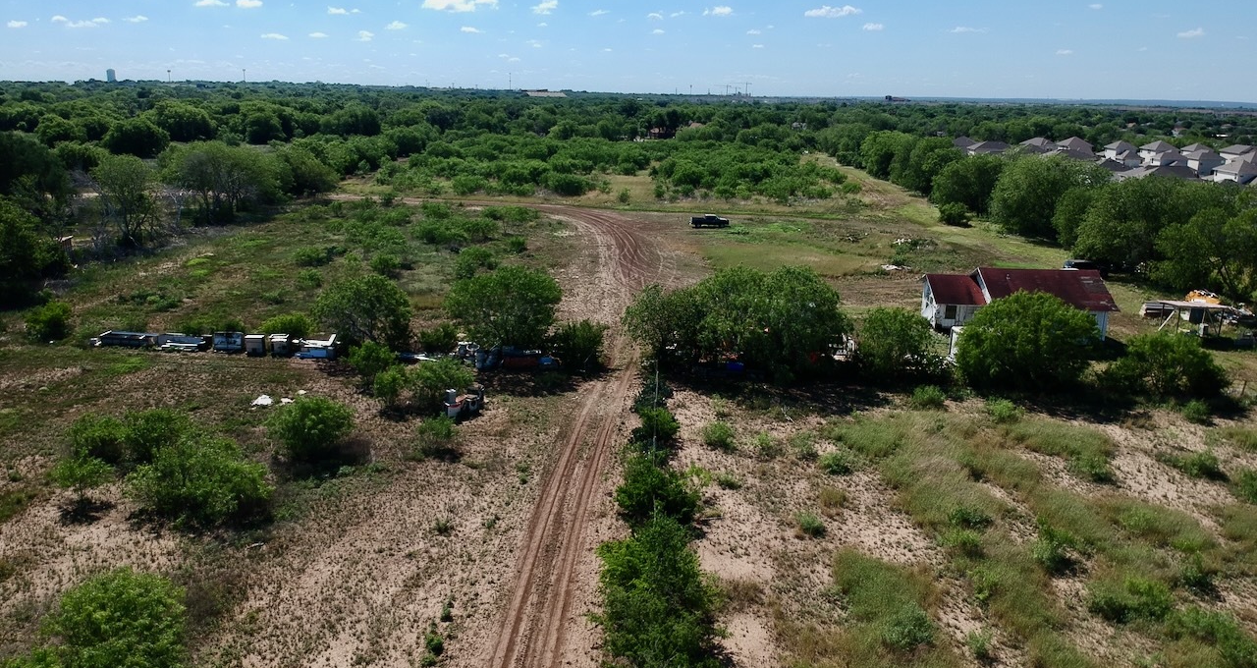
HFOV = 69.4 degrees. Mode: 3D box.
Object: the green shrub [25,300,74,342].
[{"bbox_3d":[-45.732,-1.130,71.481,3.132,2.939,2.819,-9,18,-32],"label":"green shrub"}]

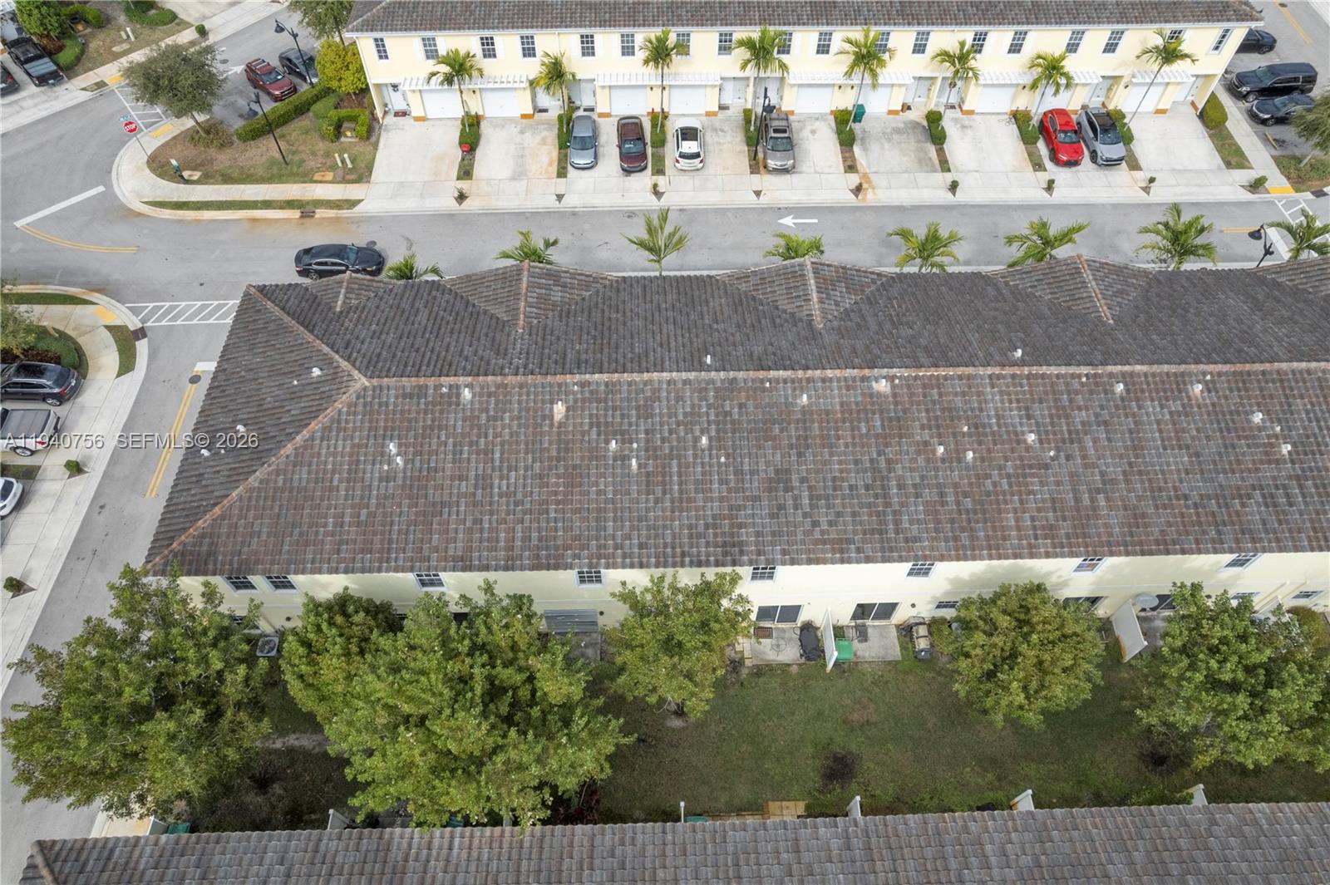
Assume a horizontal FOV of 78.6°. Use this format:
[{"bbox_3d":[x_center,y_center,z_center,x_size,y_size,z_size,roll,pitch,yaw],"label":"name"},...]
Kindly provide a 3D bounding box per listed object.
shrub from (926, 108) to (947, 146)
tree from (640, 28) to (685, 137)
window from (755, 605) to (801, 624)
[{"bbox_3d":[18.072,-20.989,54.034,1.000,0.900,2.700,-1,56,-1],"label":"shrub"},{"bbox_3d":[-0.242,-22.236,51.018,2.600,6.600,2.600,-1,56,-1],"label":"tree"},{"bbox_3d":[4.708,7.294,34.010,1.880,2.100,0.120,-1,57,-1],"label":"window"}]

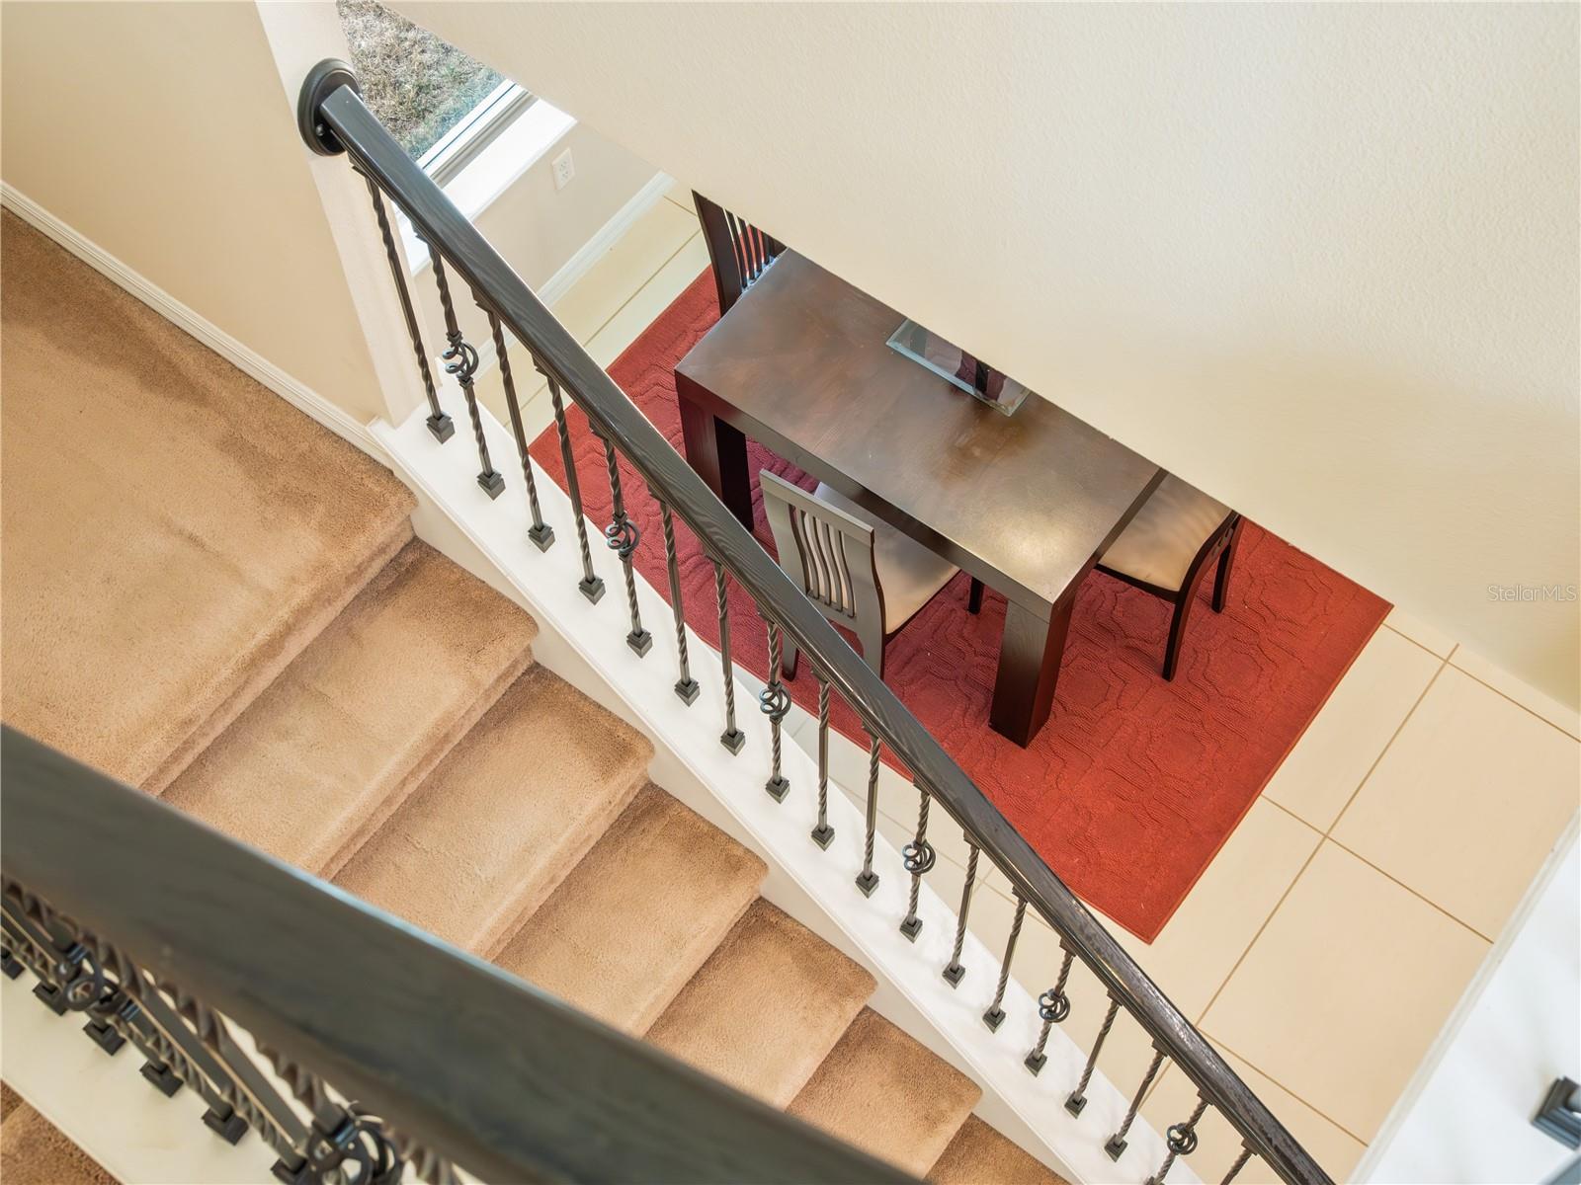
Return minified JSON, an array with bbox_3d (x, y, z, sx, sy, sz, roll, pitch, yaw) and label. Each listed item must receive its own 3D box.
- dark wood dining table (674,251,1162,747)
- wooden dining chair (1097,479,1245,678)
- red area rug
[{"bbox_3d":[0.491,-0.448,5.386,1.086,0.742,1.090,33,66,18],"label":"dark wood dining table"},{"bbox_3d":[0.874,-0.224,5.106,0.520,0.990,0.430,31,65,17],"label":"wooden dining chair"},{"bbox_3d":[0.488,-0.249,5.704,2.154,0.012,1.550,33,66,18],"label":"red area rug"}]

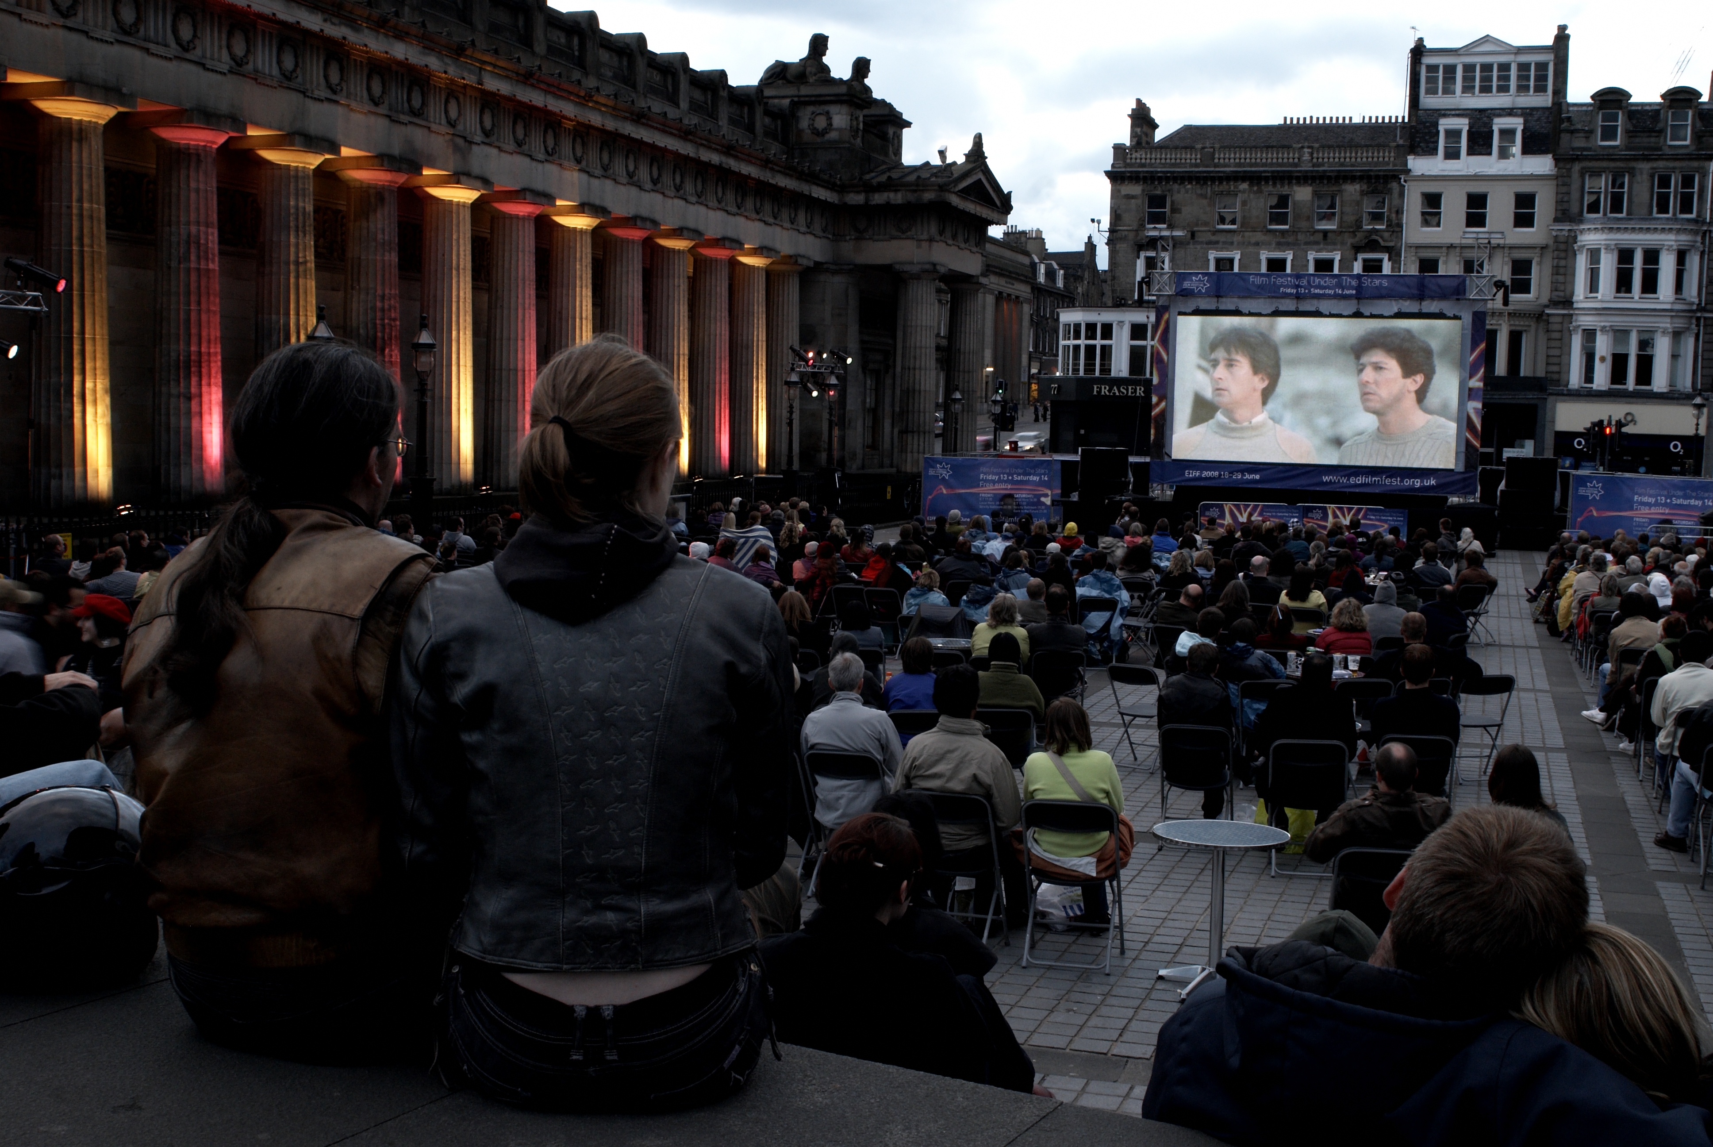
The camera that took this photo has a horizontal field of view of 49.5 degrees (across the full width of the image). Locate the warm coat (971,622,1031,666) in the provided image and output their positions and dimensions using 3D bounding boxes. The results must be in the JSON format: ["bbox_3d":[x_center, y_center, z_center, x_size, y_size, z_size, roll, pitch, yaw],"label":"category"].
[{"bbox_3d":[1.153,0.696,14.884,0.500,0.629,0.400,2,4,7],"label":"warm coat"}]

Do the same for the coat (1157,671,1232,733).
[{"bbox_3d":[2.050,0.929,11.265,0.500,0.684,0.400,2,5,14],"label":"coat"}]

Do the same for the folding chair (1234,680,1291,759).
[{"bbox_3d":[2.995,1.148,13.581,0.459,0.802,0.460,2,4,8],"label":"folding chair"}]

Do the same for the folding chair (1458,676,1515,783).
[{"bbox_3d":[4.660,1.151,14.035,0.460,0.790,0.460,1,4,-12],"label":"folding chair"}]

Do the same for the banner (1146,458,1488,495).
[{"bbox_3d":[11.539,-2.402,46.938,8.040,0.640,0.100,2,4,11],"label":"banner"}]

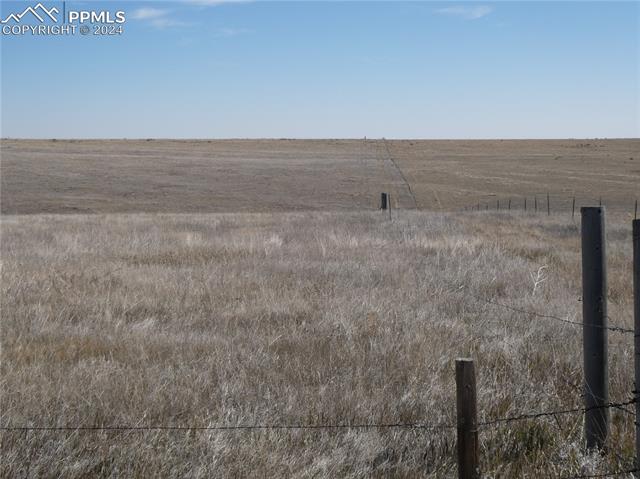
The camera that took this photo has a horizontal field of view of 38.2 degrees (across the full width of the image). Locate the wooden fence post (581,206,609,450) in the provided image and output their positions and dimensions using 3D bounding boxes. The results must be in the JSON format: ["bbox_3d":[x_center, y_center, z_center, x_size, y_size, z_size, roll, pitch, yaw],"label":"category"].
[{"bbox_3d":[1.553,0.516,5.200,0.137,1.394,0.137,-1,6,17],"label":"wooden fence post"}]

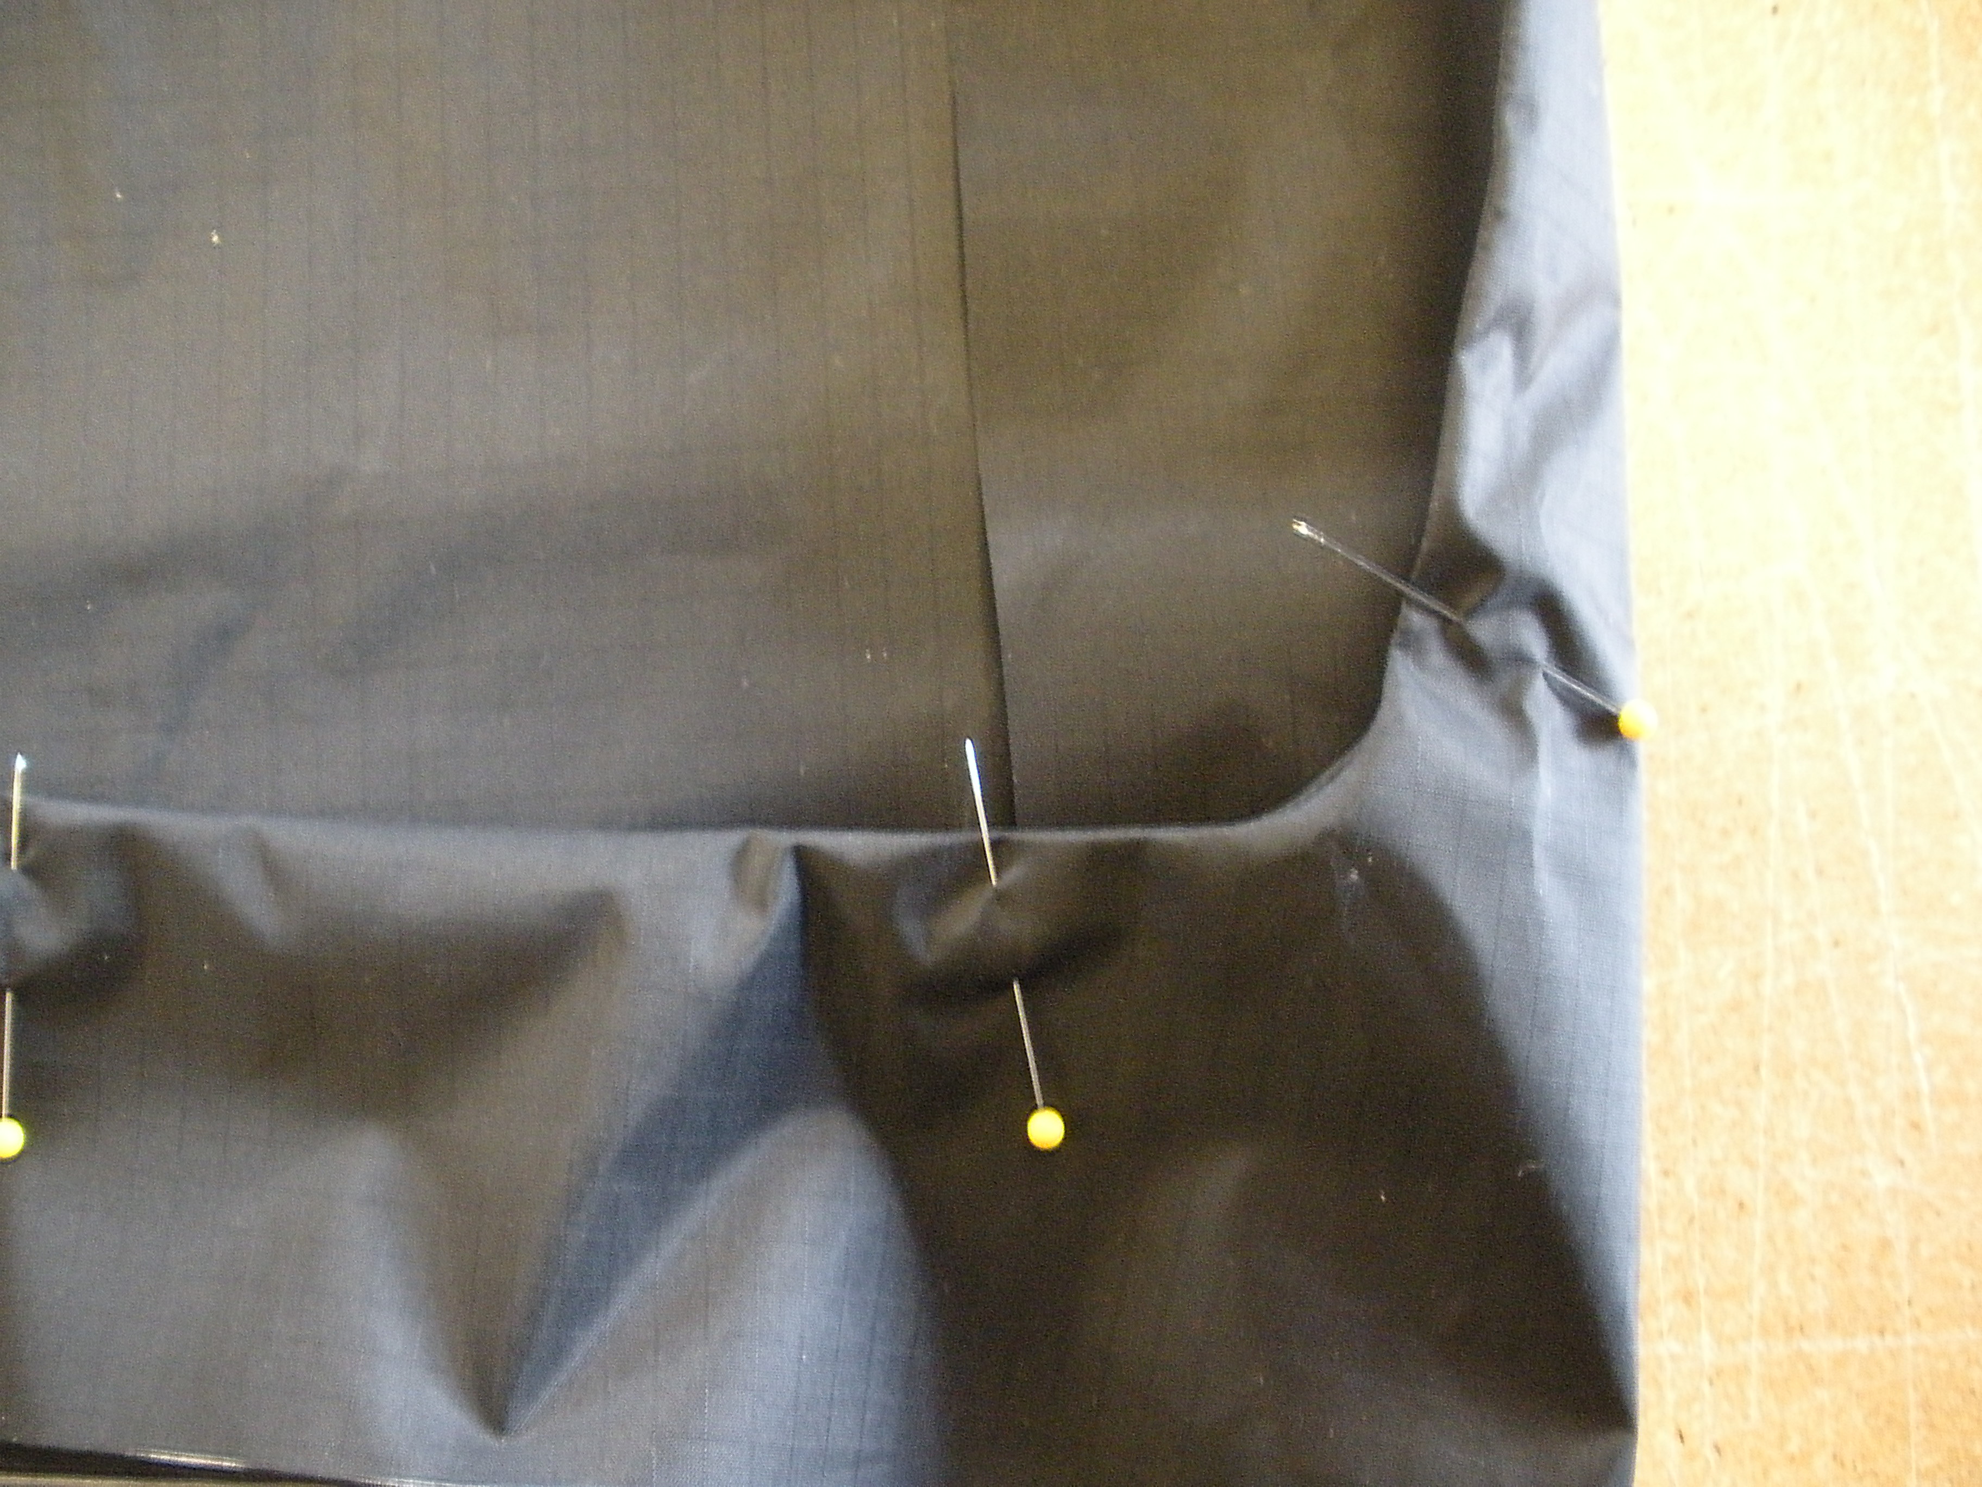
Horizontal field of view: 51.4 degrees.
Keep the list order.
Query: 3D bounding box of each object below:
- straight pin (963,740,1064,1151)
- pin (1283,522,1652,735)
[{"bbox_3d":[0.002,0.022,0.226,0.004,0.004,0.045,-11,82,-2],"label":"straight pin"},{"bbox_3d":[0.053,-0.013,0.227,0.045,0.004,0.004,30,83,4],"label":"pin"}]

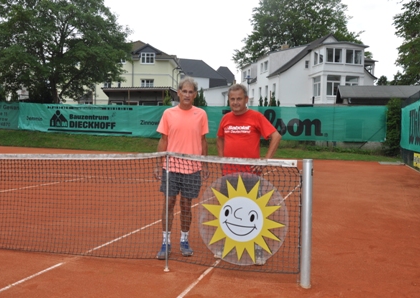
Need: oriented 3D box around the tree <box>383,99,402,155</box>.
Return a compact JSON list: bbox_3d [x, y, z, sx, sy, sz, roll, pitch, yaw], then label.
[{"bbox_3d":[10.390,-1.192,23.300,1.250,3.300,1.250,2,2,19],"label":"tree"}]

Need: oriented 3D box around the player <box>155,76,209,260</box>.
[{"bbox_3d":[-0.309,0.173,4.312,0.550,1.850,0.360,1,2,0],"label":"player"}]

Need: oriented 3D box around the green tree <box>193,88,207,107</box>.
[{"bbox_3d":[-0.694,-2.632,30.000,1.300,3.600,1.300,1,2,0],"label":"green tree"}]

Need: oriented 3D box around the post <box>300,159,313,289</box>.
[{"bbox_3d":[0.807,0.628,3.412,0.088,1.075,0.088,2,2,19],"label":"post"}]

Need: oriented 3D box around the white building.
[{"bbox_3d":[11.277,-7.040,48.057,12.300,11.300,12.500,0,2,-19],"label":"white building"}]

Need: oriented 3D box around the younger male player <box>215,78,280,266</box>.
[{"bbox_3d":[0.373,0.219,4.231,0.620,1.780,0.380,2,2,14],"label":"younger male player"}]

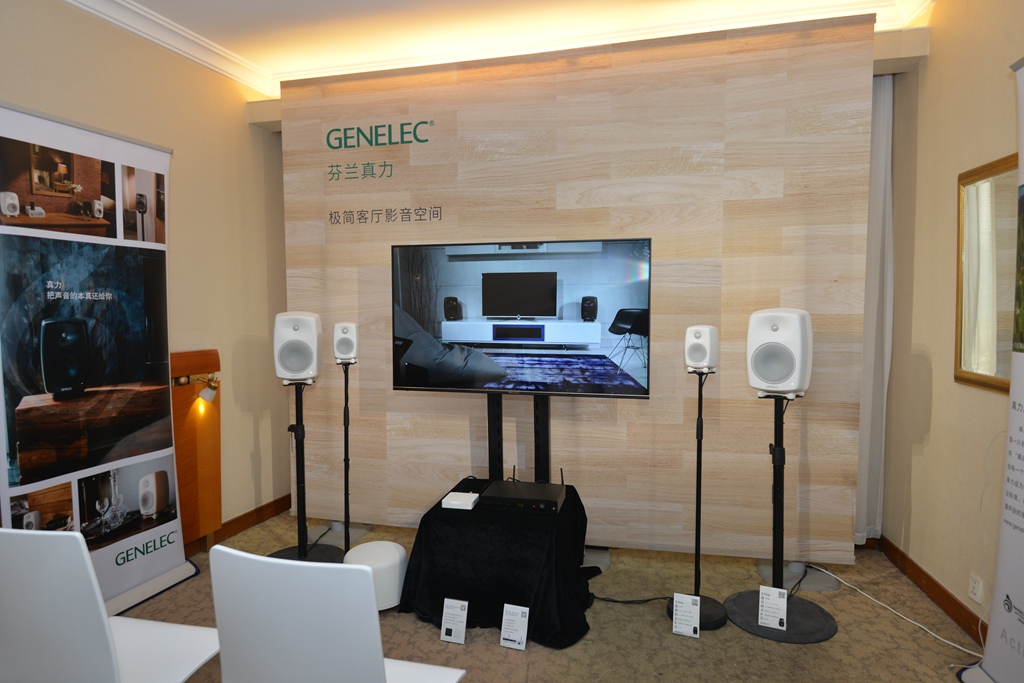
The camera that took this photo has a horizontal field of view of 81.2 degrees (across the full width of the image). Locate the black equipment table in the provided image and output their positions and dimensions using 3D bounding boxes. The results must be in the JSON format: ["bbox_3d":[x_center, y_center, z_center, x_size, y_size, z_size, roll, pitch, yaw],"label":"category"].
[{"bbox_3d":[-0.045,0.962,2.768,0.830,0.460,0.670,0,4,14],"label":"black equipment table"}]

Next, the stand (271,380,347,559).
[{"bbox_3d":[-1.136,0.690,3.206,0.450,0.965,0.450,-1,4,-5],"label":"stand"}]

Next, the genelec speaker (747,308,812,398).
[{"bbox_3d":[1.149,0.043,2.556,0.237,0.365,0.223,3,5,40],"label":"genelec speaker"}]

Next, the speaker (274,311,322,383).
[{"bbox_3d":[-1.137,0.028,3.167,0.237,0.365,0.223,-1,4,-9],"label":"speaker"}]

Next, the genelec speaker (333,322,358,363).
[{"bbox_3d":[-0.848,0.003,3.046,0.121,0.195,0.115,-1,4,-5],"label":"genelec speaker"}]

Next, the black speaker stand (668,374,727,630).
[{"bbox_3d":[0.810,0.660,2.581,0.252,1.072,0.252,2,4,36],"label":"black speaker stand"}]

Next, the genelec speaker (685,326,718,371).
[{"bbox_3d":[0.812,0.029,2.557,0.121,0.195,0.115,2,5,39],"label":"genelec speaker"}]

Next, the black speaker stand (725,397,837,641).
[{"bbox_3d":[1.160,0.709,2.573,0.452,0.970,0.452,2,4,36],"label":"black speaker stand"}]

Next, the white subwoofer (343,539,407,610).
[{"bbox_3d":[-0.624,1.066,2.730,0.283,0.234,0.283,0,3,13],"label":"white subwoofer"}]

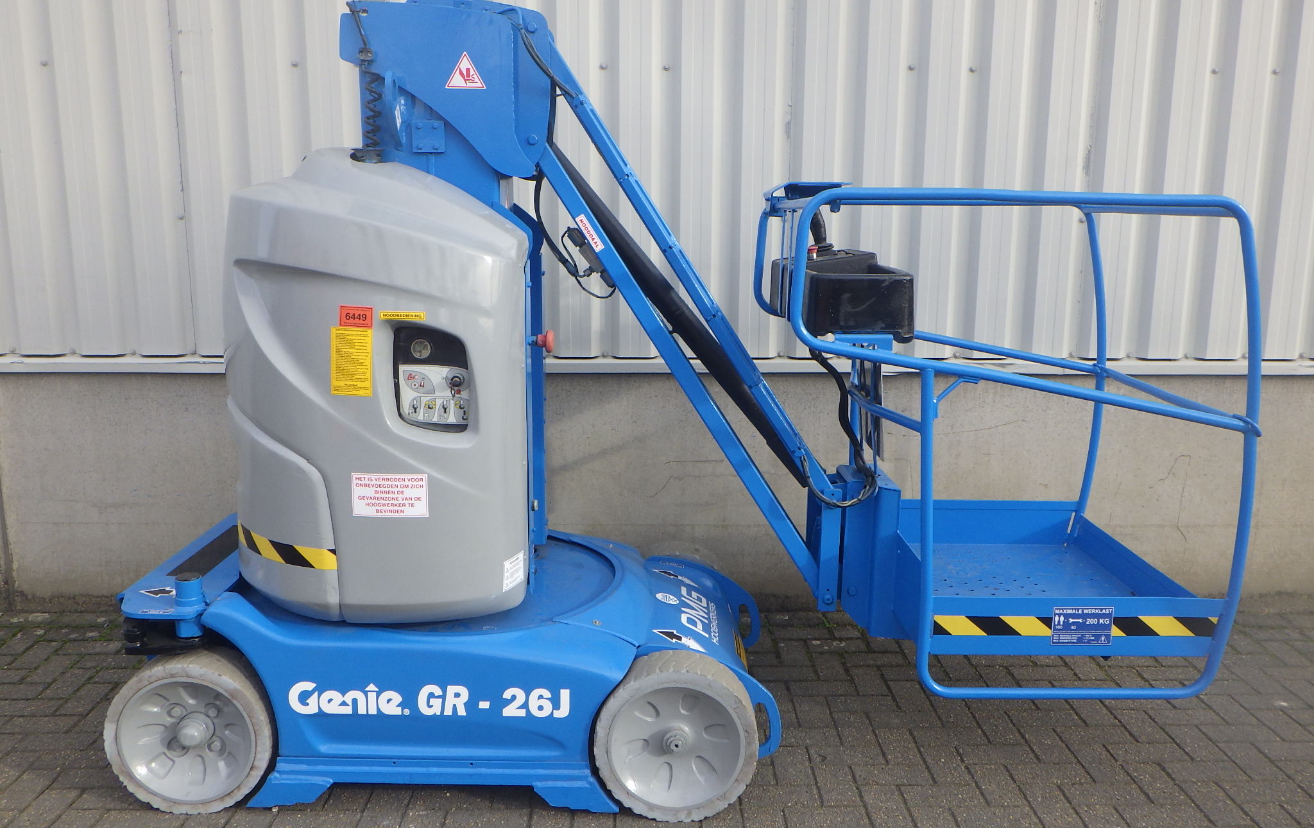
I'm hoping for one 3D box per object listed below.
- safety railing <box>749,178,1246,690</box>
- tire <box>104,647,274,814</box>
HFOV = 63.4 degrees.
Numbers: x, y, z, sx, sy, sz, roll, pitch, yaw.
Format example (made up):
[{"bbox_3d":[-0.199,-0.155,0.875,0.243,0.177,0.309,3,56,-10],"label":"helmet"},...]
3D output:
[{"bbox_3d":[0.847,0.011,2.931,1.100,1.200,0.960,0,10,0],"label":"safety railing"},{"bbox_3d":[-1.143,0.787,2.658,0.398,0.398,0.125,1,10,1],"label":"tire"}]

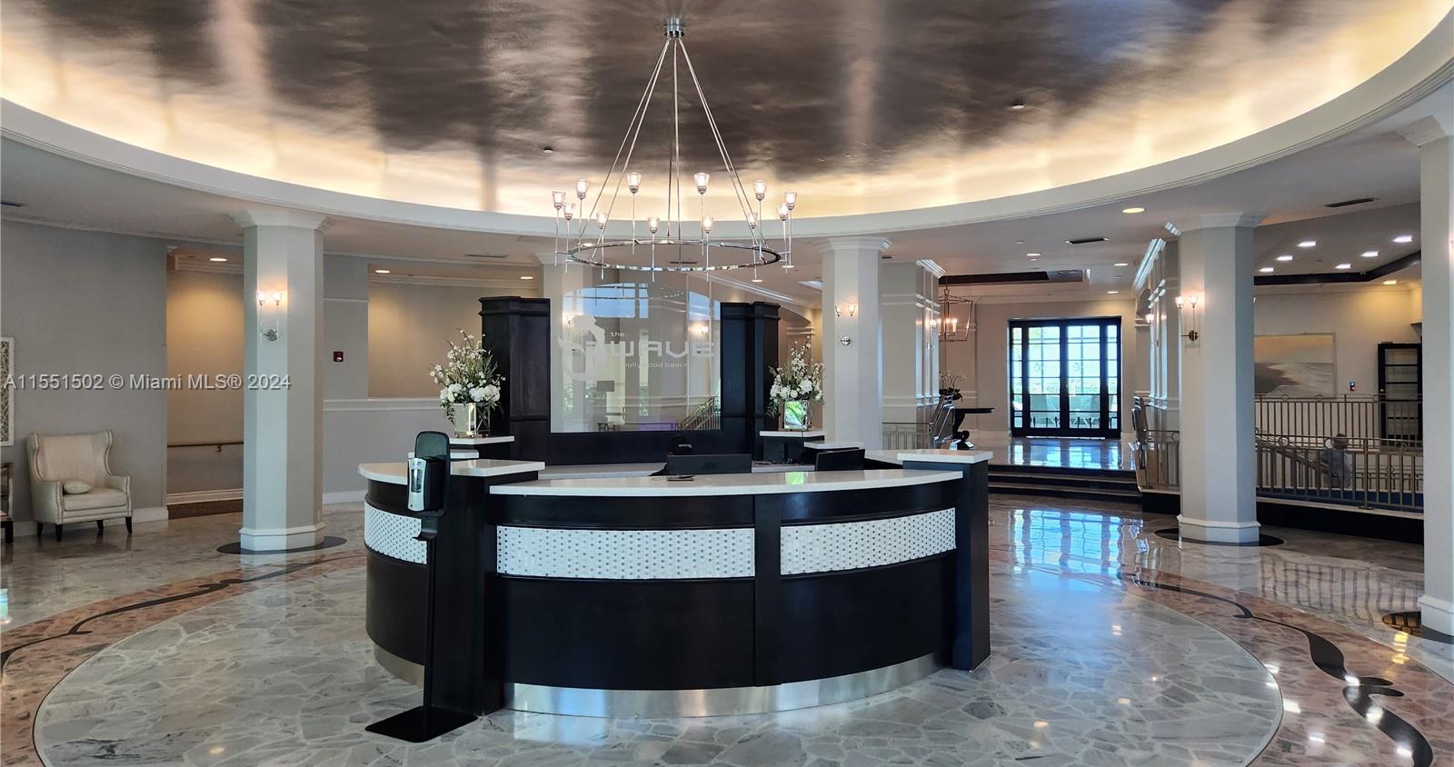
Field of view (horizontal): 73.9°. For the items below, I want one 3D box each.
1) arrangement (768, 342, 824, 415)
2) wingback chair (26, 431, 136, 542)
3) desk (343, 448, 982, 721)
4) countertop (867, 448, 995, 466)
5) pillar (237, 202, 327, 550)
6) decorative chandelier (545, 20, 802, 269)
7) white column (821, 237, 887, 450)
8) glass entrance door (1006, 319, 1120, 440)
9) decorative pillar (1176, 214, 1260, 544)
[{"bbox_3d":[0.571,0.020,8.109,0.479,0.673,0.459,0,0,-16],"label":"arrangement"},{"bbox_3d":[-7.014,1.087,10.498,0.796,1.091,0.734,-1,-1,37],"label":"wingback chair"},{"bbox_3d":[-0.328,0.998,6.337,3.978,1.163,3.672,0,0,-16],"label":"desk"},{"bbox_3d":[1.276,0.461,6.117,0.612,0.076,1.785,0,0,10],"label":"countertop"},{"bbox_3d":[-4.473,-0.023,9.772,0.775,3.284,0.775,0,0,-6],"label":"pillar"},{"bbox_3d":[-0.336,-1.572,6.397,1.632,1.663,1.632,0,0,0],"label":"decorative chandelier"},{"bbox_3d":[1.504,-0.029,11.476,0.775,3.284,0.775,0,0,20],"label":"white column"},{"bbox_3d":[7.550,-0.128,21.601,2.370,2.670,0.120,0,0,21],"label":"glass entrance door"},{"bbox_3d":[5.079,-0.051,10.017,0.775,3.284,0.775,0,0,20],"label":"decorative pillar"}]

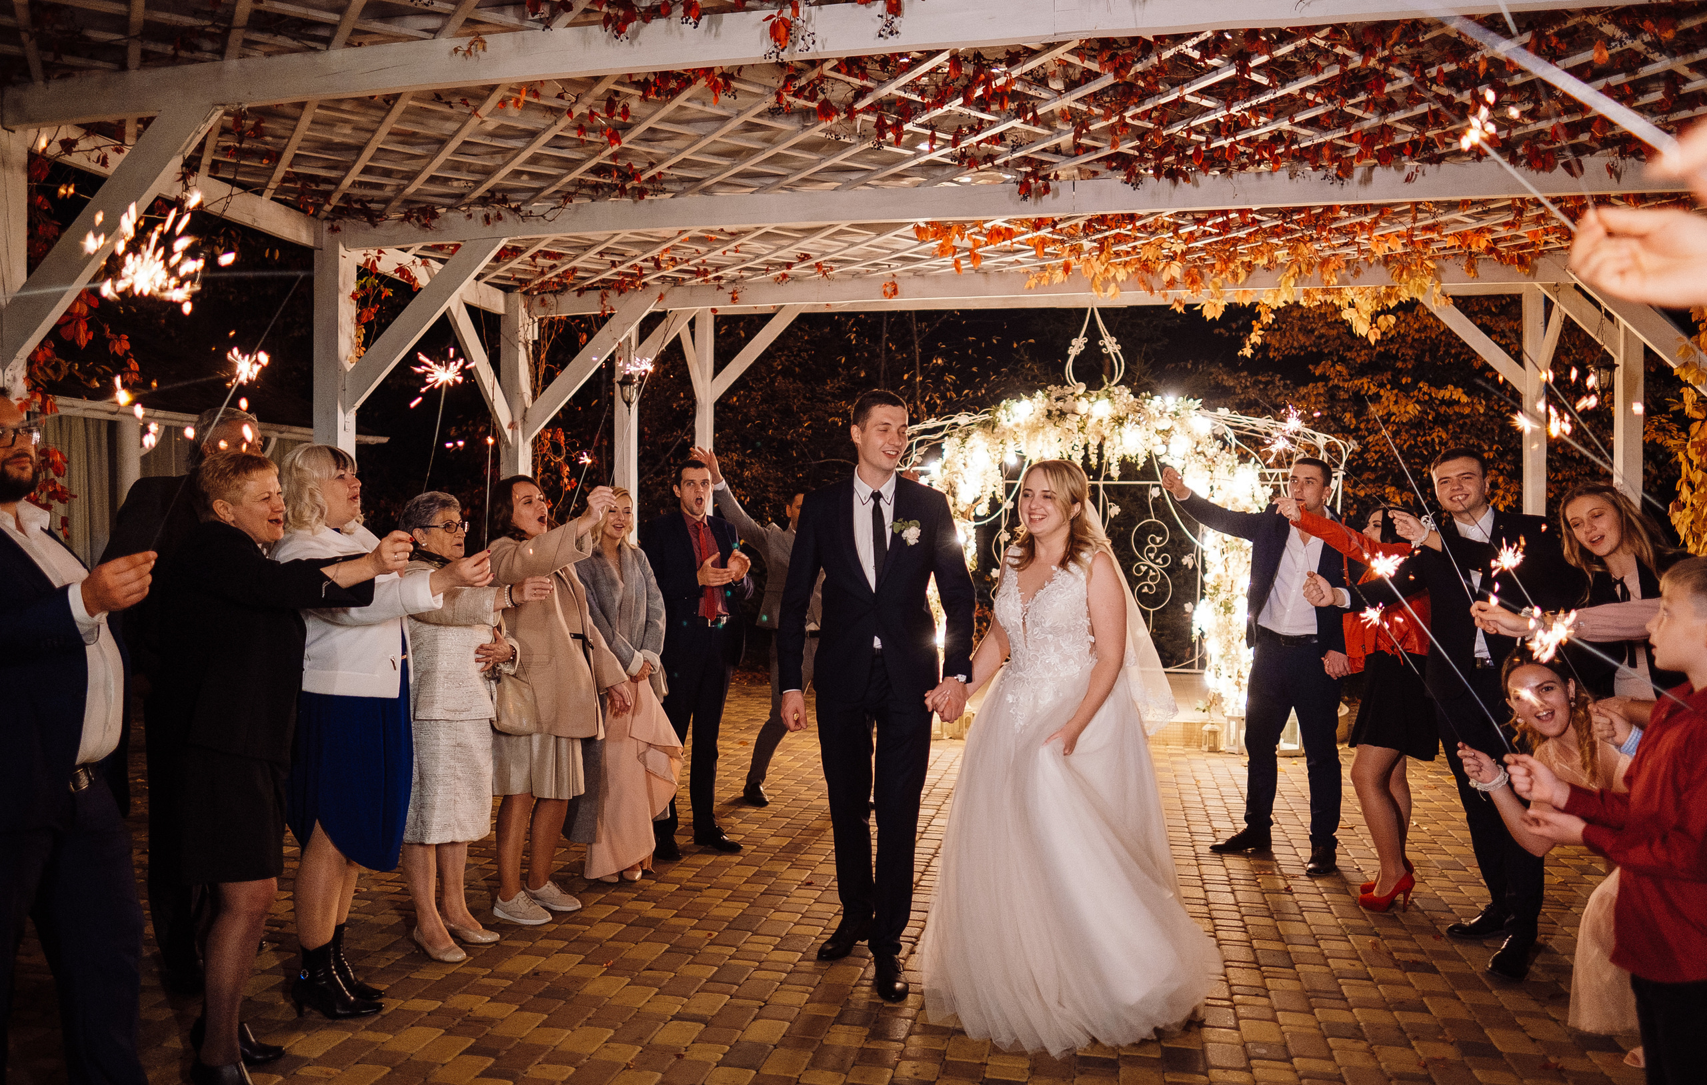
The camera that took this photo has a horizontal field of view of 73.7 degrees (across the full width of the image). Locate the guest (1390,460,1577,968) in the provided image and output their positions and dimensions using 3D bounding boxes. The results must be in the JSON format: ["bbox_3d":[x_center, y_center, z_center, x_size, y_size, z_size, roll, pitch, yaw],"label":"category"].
[{"bbox_3d":[2.240,0.530,4.030,0.520,1.780,0.580,1,-1,-44],"label":"guest"}]

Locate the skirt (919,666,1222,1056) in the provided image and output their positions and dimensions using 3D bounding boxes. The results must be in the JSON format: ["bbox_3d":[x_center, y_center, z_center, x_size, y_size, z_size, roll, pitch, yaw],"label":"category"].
[{"bbox_3d":[0.674,0.891,3.547,0.920,1.030,0.880,0,0,12],"label":"skirt"}]

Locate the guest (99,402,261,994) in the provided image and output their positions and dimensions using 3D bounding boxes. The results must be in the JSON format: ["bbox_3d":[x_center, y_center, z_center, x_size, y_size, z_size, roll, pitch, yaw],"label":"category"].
[{"bbox_3d":[-2.120,0.480,3.650,0.430,1.820,0.530,0,0,12],"label":"guest"}]

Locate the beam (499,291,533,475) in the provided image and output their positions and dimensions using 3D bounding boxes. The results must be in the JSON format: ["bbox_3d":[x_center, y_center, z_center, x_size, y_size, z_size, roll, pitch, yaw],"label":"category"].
[{"bbox_3d":[-2.306,-0.174,7.812,0.150,3.087,0.150,0,0,13],"label":"beam"}]

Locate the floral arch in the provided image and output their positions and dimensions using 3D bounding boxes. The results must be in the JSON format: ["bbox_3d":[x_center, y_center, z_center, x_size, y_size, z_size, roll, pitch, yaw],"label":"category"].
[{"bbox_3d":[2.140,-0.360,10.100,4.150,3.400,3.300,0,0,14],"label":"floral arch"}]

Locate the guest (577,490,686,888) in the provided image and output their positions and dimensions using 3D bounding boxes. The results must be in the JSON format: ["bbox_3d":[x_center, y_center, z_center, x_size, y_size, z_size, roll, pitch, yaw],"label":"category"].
[{"bbox_3d":[-0.942,0.576,4.816,0.460,1.630,0.420,0,0,-27],"label":"guest"}]

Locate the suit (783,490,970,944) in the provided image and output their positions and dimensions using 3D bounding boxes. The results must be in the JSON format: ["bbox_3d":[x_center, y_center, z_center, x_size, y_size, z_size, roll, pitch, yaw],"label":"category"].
[{"bbox_3d":[0.070,0.555,3.780,0.660,1.550,0.420,0,0,2],"label":"suit"}]

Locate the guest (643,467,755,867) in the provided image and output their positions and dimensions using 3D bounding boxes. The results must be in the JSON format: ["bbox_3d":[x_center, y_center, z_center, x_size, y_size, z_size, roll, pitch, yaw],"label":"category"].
[{"bbox_3d":[-0.750,0.505,5.270,0.560,1.810,0.480,0,0,-25],"label":"guest"}]

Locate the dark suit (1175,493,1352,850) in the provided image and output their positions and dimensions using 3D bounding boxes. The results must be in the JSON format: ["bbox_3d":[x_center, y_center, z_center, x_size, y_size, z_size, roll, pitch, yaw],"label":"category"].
[{"bbox_3d":[1.870,0.590,5.150,0.800,1.600,0.460,0,0,27],"label":"dark suit"}]

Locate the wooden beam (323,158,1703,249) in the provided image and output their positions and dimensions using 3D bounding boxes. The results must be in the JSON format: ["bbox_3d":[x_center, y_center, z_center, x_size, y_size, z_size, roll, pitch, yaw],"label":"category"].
[{"bbox_3d":[0.580,-1.620,5.440,6.800,0.170,0.150,0,0,10],"label":"wooden beam"}]

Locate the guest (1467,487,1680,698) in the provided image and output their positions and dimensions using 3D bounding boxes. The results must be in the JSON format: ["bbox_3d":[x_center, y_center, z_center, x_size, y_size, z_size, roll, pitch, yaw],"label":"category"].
[{"bbox_3d":[1.977,0.615,3.076,0.720,1.600,0.500,0,0,-35],"label":"guest"}]

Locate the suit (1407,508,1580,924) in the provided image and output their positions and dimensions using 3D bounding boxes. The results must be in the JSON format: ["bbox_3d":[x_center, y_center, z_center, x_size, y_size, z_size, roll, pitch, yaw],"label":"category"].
[{"bbox_3d":[2.250,0.585,4.030,0.470,1.420,0.560,1,-1,-44],"label":"suit"}]

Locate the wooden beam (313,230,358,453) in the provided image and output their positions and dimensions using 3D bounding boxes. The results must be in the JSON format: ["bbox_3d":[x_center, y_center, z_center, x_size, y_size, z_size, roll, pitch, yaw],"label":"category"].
[{"bbox_3d":[-2.789,-0.168,6.142,0.150,3.086,0.150,0,0,13],"label":"wooden beam"}]

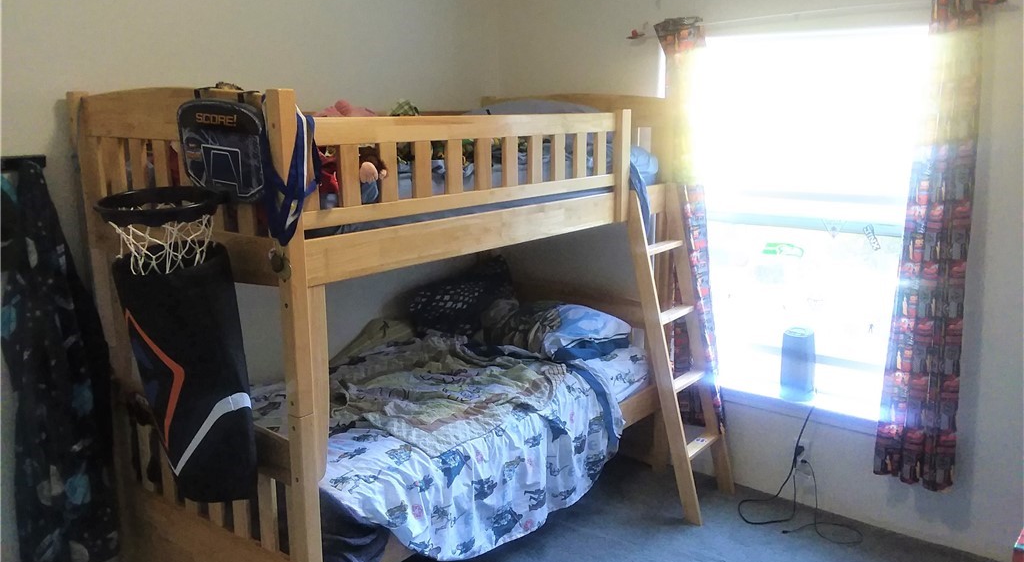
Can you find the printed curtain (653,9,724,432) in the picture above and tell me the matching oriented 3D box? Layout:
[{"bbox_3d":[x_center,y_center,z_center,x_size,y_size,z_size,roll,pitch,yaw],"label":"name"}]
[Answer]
[{"bbox_3d":[0.789,-0.220,3.485,0.401,1.756,0.130,9,15,36],"label":"printed curtain"}]

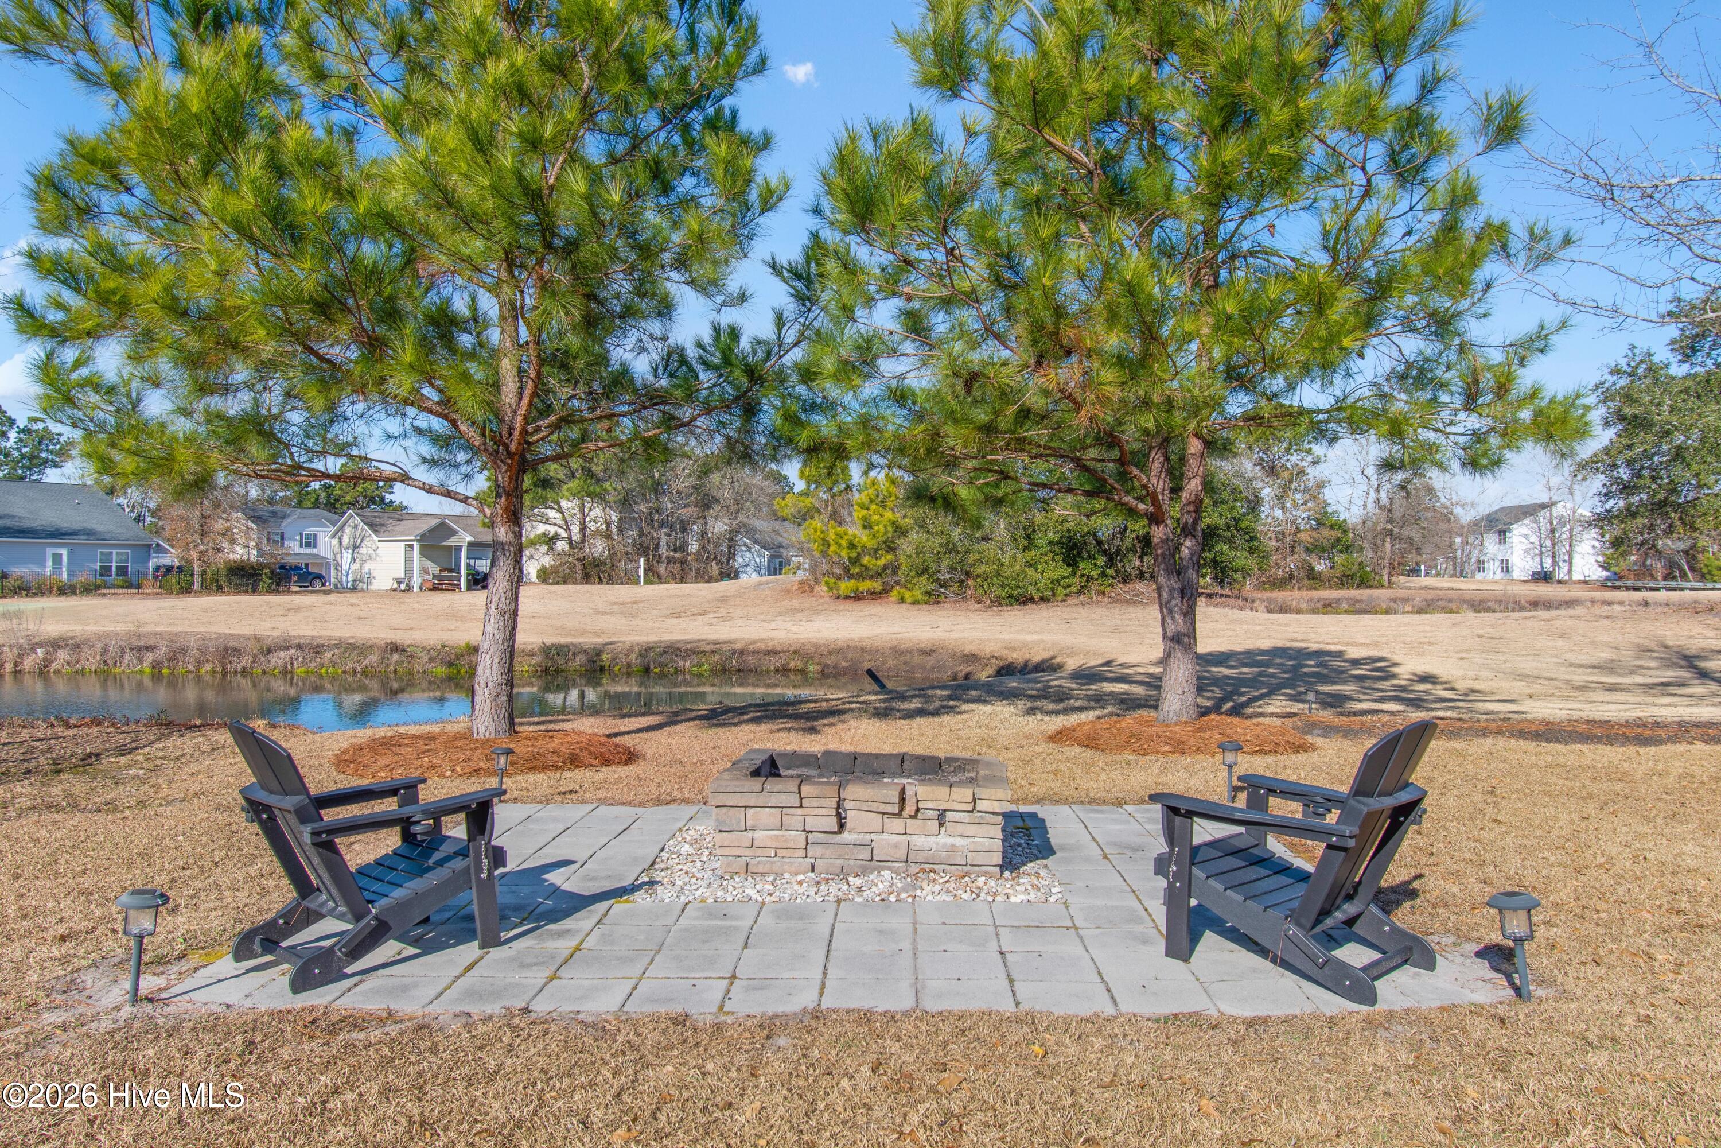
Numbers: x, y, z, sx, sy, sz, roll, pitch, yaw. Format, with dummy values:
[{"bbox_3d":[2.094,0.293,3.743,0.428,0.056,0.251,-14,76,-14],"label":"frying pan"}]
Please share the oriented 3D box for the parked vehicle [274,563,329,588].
[{"bbox_3d":[-38.351,0.163,77.000,4.600,1.650,1.850,0,0,-28],"label":"parked vehicle"}]

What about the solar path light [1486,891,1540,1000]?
[{"bbox_3d":[2.164,1.219,3.761,0.174,0.364,0.174,-6,0,0],"label":"solar path light"}]

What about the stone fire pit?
[{"bbox_3d":[0.030,1.195,5.830,1.390,0.455,0.970,0,0,3],"label":"stone fire pit"}]

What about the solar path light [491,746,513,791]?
[{"bbox_3d":[-2.352,1.314,7.513,0.160,0.368,0.160,3,0,0],"label":"solar path light"}]

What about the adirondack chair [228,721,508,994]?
[{"bbox_3d":[-1.867,0.981,4.309,0.700,0.890,0.870,-1,0,43],"label":"adirondack chair"}]

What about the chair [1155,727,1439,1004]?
[{"bbox_3d":[1.592,0.959,4.130,0.700,0.890,0.870,0,0,-45],"label":"chair"}]

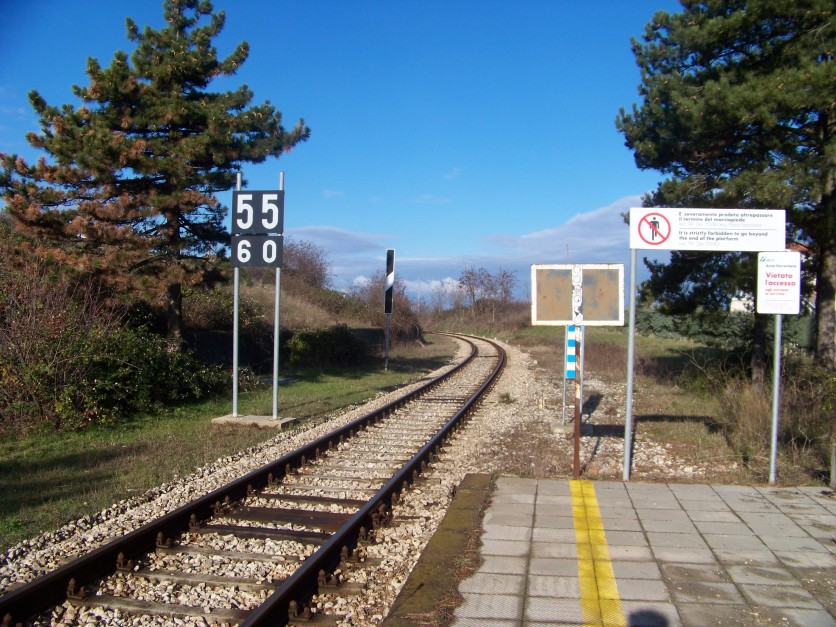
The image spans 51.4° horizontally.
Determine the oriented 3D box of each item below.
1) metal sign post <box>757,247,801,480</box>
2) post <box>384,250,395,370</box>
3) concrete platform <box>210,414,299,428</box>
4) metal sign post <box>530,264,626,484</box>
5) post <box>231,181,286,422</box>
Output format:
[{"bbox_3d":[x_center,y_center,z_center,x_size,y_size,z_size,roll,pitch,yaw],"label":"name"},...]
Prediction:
[{"bbox_3d":[3.472,0.523,8.420,0.410,2.260,0.080,1,0,9],"label":"metal sign post"},{"bbox_3d":[-1.080,-0.110,32.500,0.290,4.560,0.110,1,0,6],"label":"post"},{"bbox_3d":[-3.060,2.030,16.100,1.430,0.130,0.780,1,0,11],"label":"concrete platform"},{"bbox_3d":[1.583,0.578,8.620,0.900,2.130,0.090,1,0,8],"label":"metal sign post"},{"bbox_3d":[-3.022,-0.340,16.400,1.020,4.620,0.120,1,0,8],"label":"post"}]

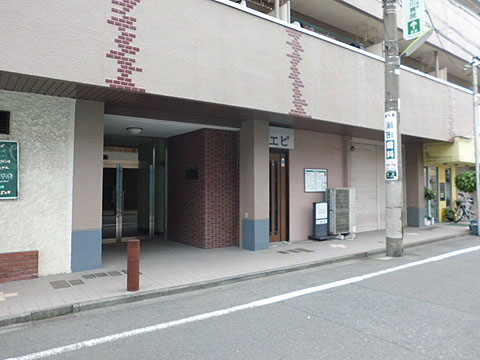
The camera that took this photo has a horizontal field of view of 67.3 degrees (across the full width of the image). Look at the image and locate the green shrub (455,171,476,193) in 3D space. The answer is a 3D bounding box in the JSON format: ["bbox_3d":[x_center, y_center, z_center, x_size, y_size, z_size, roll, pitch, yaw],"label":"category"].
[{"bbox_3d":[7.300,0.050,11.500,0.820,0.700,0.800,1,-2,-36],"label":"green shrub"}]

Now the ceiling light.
[{"bbox_3d":[-2.445,-1.123,8.380,0.370,0.170,0.370,1,-1,-36],"label":"ceiling light"}]

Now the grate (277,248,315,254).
[{"bbox_3d":[1.267,1.633,8.140,0.760,0.030,0.460,1,-1,-36],"label":"grate"}]

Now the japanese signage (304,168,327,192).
[{"bbox_3d":[2.154,0.032,10.173,0.940,0.640,0.030,1,-1,-36],"label":"japanese signage"}]

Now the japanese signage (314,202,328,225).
[{"bbox_3d":[2.330,0.960,10.250,0.530,0.630,0.100,1,-2,-36],"label":"japanese signage"}]

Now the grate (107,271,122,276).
[{"bbox_3d":[-2.050,1.550,5.930,0.170,0.020,0.310,1,-2,-36],"label":"grate"}]

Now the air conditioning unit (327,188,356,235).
[{"bbox_3d":[2.908,0.890,10.354,0.910,1.290,0.345,1,-1,-36],"label":"air conditioning unit"}]

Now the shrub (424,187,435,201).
[{"bbox_3d":[7.258,0.517,13.800,0.420,0.530,0.420,1,-1,-36],"label":"shrub"}]

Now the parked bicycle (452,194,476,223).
[{"bbox_3d":[9.050,1.180,14.600,1.700,1.080,0.550,1,-2,-35],"label":"parked bicycle"}]

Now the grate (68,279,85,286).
[{"bbox_3d":[-2.435,1.540,5.380,0.165,0.020,0.290,1,-2,-36],"label":"grate"}]

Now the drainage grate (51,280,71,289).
[{"bbox_3d":[-2.630,1.538,5.270,0.210,0.020,0.450,1,-2,-36],"label":"drainage grate"}]

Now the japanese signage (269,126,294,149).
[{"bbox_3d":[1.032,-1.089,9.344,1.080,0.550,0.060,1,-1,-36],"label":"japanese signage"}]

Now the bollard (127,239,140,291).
[{"bbox_3d":[-1.475,1.185,5.000,0.170,0.690,0.170,1,-2,-36],"label":"bollard"}]

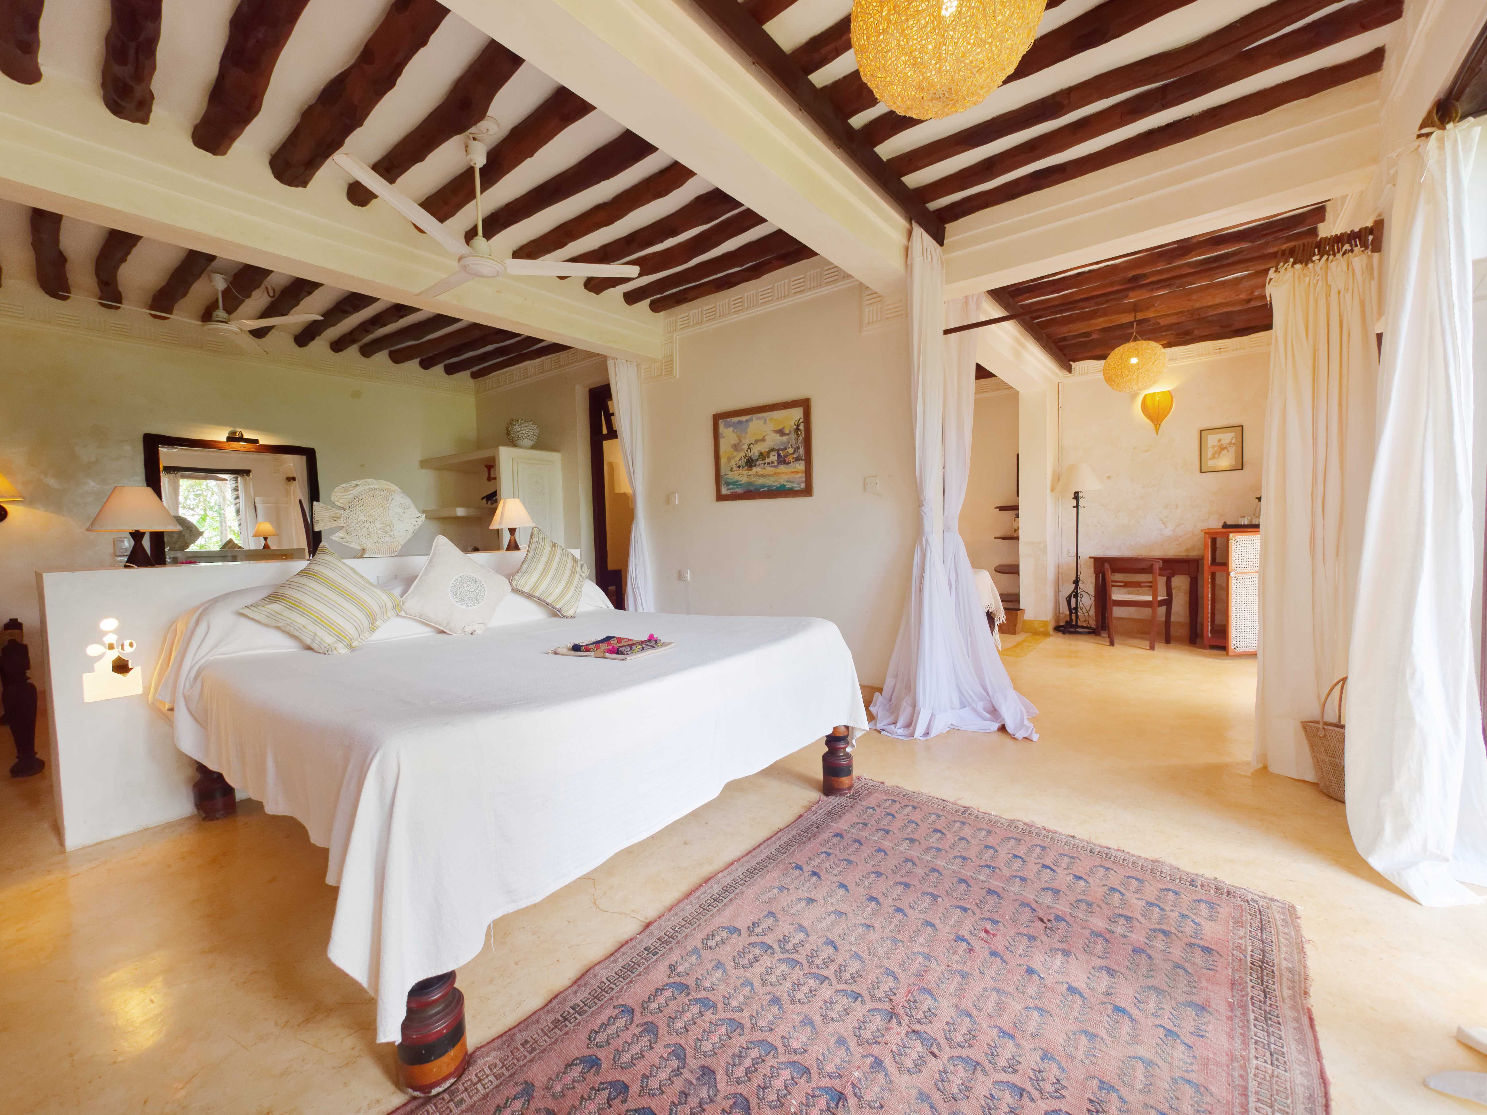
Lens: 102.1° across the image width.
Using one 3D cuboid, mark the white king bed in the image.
[{"bbox_3d":[-0.869,0.589,2.465,2.151,0.891,1.932,1,4,40],"label":"white king bed"}]

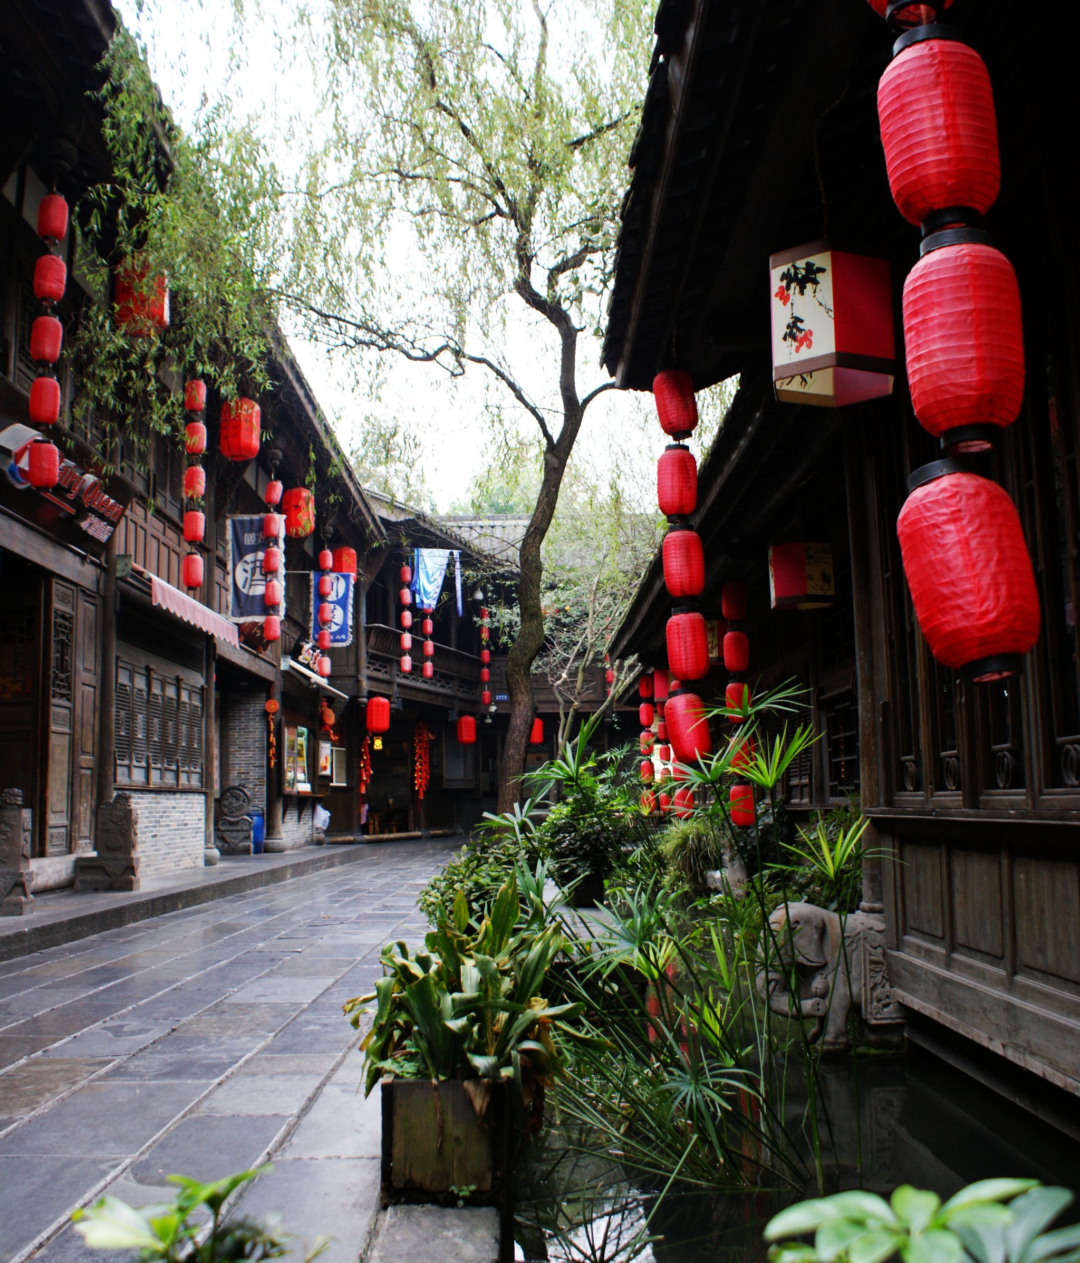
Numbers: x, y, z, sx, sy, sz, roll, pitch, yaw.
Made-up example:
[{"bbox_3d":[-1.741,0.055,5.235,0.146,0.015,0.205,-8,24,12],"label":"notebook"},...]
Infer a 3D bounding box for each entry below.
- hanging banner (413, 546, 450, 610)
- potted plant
[{"bbox_3d":[-2.214,-1.081,25.000,0.750,1.300,0.130,0,-8,-6],"label":"hanging banner"},{"bbox_3d":[-0.188,1.050,3.250,0.640,0.770,0.560,-1,-8,-1],"label":"potted plant"}]

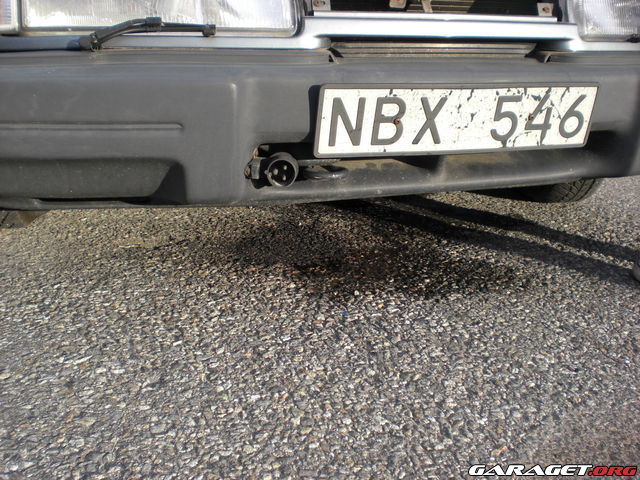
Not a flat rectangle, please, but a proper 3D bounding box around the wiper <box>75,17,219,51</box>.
[{"bbox_3d":[-0.252,-0.303,1.034,0.193,0.042,0.040,-4,24,-14],"label":"wiper"}]

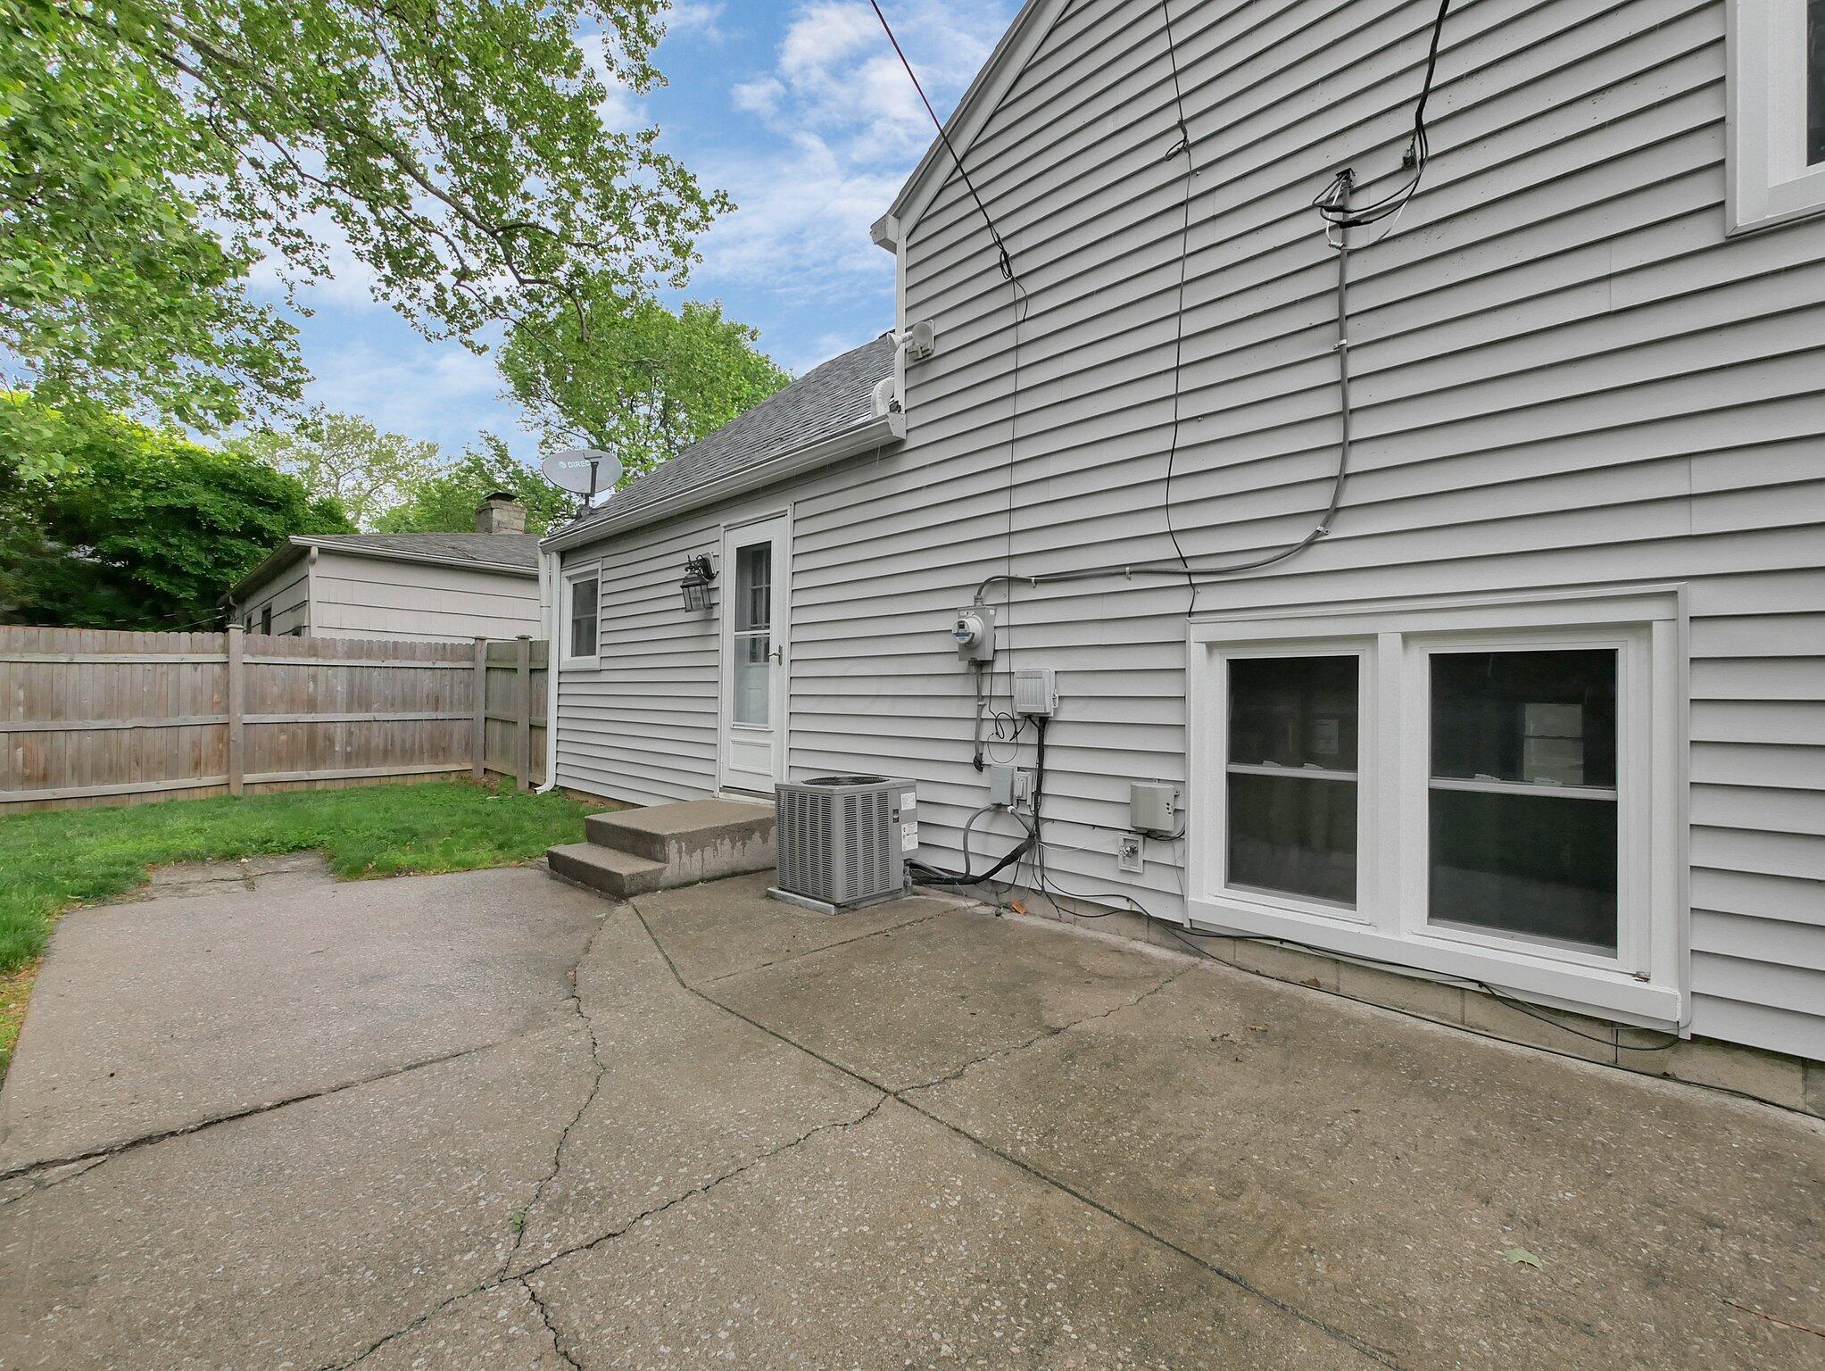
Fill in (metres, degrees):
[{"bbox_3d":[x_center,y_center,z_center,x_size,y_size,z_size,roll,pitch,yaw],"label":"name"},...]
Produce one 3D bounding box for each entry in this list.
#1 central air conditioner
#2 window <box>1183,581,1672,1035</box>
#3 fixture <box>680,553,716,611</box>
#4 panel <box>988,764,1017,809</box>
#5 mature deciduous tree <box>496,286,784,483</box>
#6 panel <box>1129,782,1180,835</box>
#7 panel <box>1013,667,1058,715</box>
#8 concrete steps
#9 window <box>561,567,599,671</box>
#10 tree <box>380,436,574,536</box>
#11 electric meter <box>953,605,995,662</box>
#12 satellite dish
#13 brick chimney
[{"bbox_3d":[-0.387,0.896,4.408,0.600,0.635,0.590,0,-2,-44],"label":"central air conditioner"},{"bbox_3d":[1.829,0.377,2.833,1.540,1.370,0.120,0,-1,43],"label":"window"},{"bbox_3d":[-1.760,-0.837,6.050,0.230,0.490,0.280,0,-1,43],"label":"fixture"},{"bbox_3d":[0.507,0.550,4.047,0.140,0.213,0.075,0,-2,43],"label":"panel"},{"bbox_3d":[-7.383,-4.680,21.069,8.600,12.300,8.400,1,-1,0],"label":"mature deciduous tree"},{"bbox_3d":[1.137,0.567,3.453,0.212,0.215,0.080,0,-2,43],"label":"panel"},{"bbox_3d":[0.641,0.043,3.879,0.200,0.250,0.085,0,-1,43],"label":"panel"},{"bbox_3d":[-1.741,1.136,5.334,1.200,0.370,1.250,-1,-1,43],"label":"concrete steps"},{"bbox_3d":[-3.568,-0.729,7.982,0.980,1.150,0.110,0,-1,43],"label":"window"},{"bbox_3d":[-13.387,-2.960,23.000,7.500,9.200,7.500,0,-2,43],"label":"tree"},{"bbox_3d":[0.332,-0.286,4.164,0.195,0.300,0.185,0,-2,43],"label":"electric meter"},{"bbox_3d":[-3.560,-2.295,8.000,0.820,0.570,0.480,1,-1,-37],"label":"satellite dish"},{"bbox_3d":[-8.927,-3.679,16.000,0.850,1.100,0.670,0,-1,43],"label":"brick chimney"}]

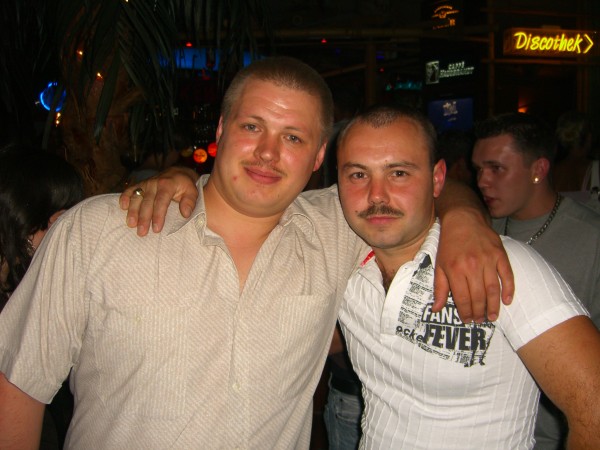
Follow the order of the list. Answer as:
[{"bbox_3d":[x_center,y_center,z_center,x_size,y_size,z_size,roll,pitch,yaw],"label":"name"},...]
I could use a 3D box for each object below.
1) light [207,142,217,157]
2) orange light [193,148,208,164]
[{"bbox_3d":[-0.517,-0.457,4.000,0.086,0.088,0.050,-1,4,-7],"label":"light"},{"bbox_3d":[-0.602,-0.416,4.000,0.086,0.088,0.050,-1,4,-8],"label":"orange light"}]

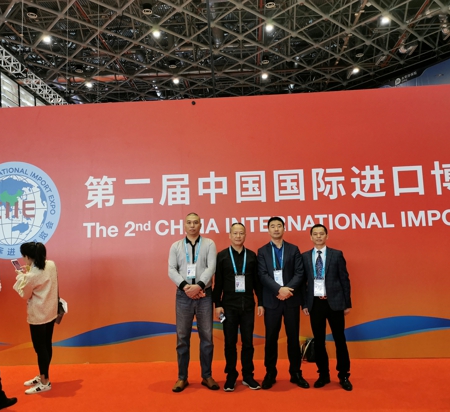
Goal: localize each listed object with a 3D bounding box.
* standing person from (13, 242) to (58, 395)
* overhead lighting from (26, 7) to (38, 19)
[{"bbox_3d":[-2.079,1.184,4.705,0.460,1.566,0.430,-2,-7,3],"label":"standing person"},{"bbox_3d":[-12.783,-12.883,28.518,0.680,0.500,0.680,-2,-7,3],"label":"overhead lighting"}]

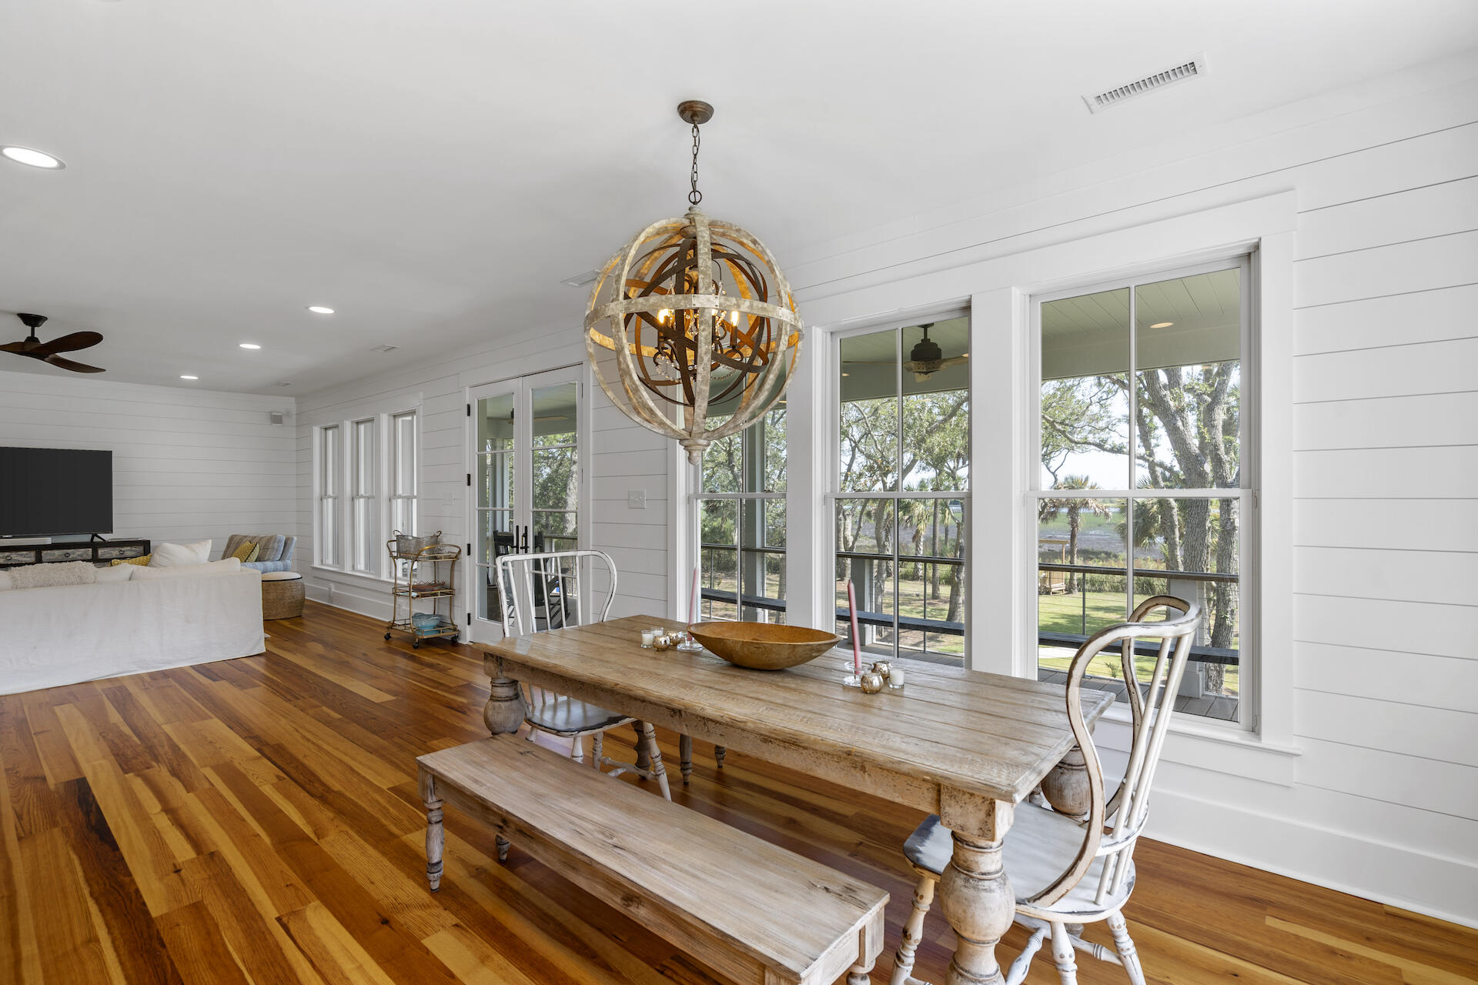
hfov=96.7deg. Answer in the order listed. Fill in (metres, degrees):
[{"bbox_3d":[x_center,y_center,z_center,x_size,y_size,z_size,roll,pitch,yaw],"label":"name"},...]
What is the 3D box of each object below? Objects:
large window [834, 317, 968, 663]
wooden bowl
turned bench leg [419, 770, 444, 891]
[{"bbox_3d":[0.797,-0.006,3.387,0.842,1.783,0.109,0,-1,40],"label":"large window"},{"bbox_3d":[0.077,0.549,2.310,0.580,0.120,0.300,0,-1,30],"label":"wooden bowl"},{"bbox_3d":[-1.047,1.156,2.263,0.077,0.426,0.077,0,-1,40],"label":"turned bench leg"}]

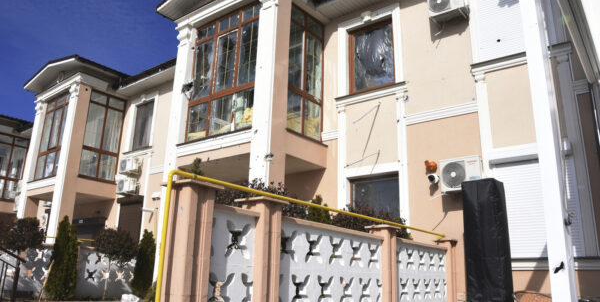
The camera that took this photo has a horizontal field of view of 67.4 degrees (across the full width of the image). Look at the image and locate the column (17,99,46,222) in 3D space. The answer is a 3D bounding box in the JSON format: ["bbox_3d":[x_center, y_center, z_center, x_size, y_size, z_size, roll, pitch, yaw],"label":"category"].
[{"bbox_3d":[-8.839,1.315,14.803,0.545,6.010,0.444,-10,-19,36],"label":"column"}]

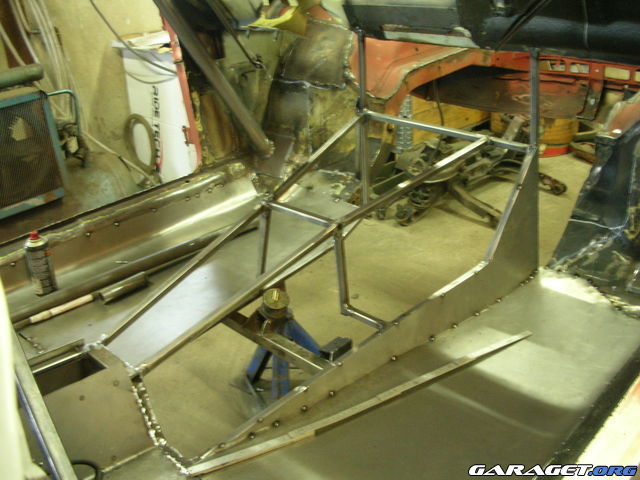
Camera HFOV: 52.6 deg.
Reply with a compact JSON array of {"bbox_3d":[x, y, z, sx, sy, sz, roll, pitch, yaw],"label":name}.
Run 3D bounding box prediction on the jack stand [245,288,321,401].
[{"bbox_3d":[-0.096,0.318,1.754,0.280,0.335,0.245,1,25,4],"label":"jack stand"}]

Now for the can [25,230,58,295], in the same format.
[{"bbox_3d":[-0.837,0.065,1.938,0.065,0.199,0.065,-2,25,0],"label":"can"}]

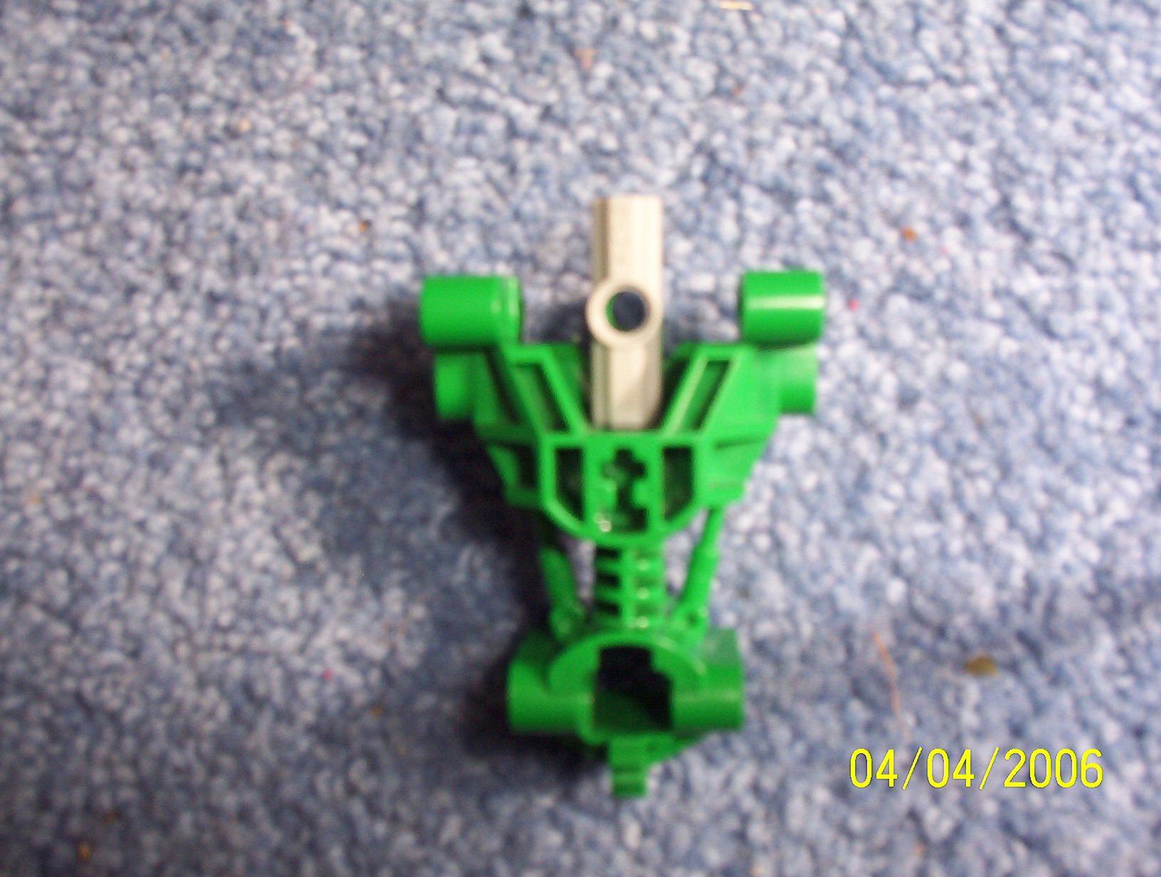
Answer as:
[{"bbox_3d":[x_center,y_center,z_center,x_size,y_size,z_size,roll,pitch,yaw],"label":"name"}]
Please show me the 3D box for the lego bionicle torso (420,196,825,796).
[{"bbox_3d":[0.005,0.007,0.138,0.041,0.025,0.063,1,95,4],"label":"lego bionicle torso"}]

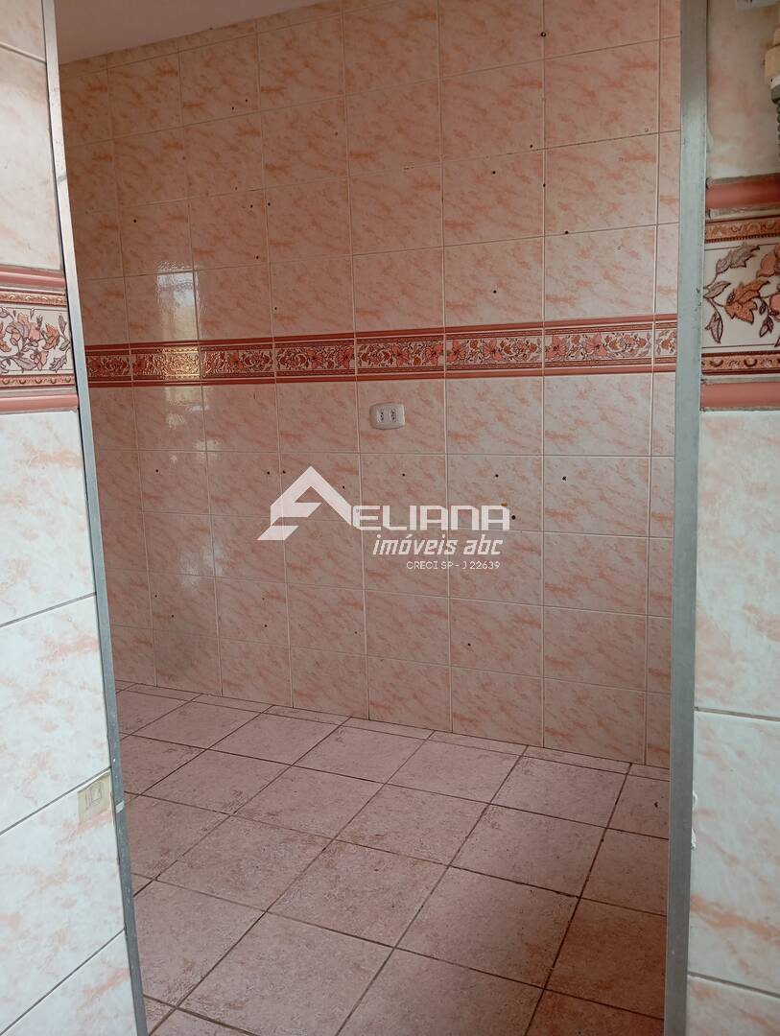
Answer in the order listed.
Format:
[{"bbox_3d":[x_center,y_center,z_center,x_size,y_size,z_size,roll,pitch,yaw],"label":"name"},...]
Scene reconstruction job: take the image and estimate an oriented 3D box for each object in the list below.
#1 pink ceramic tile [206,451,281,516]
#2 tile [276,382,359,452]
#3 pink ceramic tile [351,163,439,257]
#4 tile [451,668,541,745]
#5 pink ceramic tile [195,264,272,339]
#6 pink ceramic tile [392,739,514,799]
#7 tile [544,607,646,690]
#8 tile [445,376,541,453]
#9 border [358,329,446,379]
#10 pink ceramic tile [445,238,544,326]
[{"bbox_3d":[-0.556,-0.129,3.214,0.330,0.249,0.010,3,11,25],"label":"pink ceramic tile"},{"bbox_3d":[-0.260,-0.361,3.014,0.330,0.250,0.010,3,11,24],"label":"tile"},{"bbox_3d":[0.020,-1.011,2.767,0.329,0.248,0.010,3,11,25],"label":"pink ceramic tile"},{"bbox_3d":[0.372,0.656,2.916,0.329,0.245,0.010,3,11,25],"label":"tile"},{"bbox_3d":[-0.574,-0.790,3.079,0.330,0.250,0.010,3,11,24],"label":"pink ceramic tile"},{"bbox_3d":[0.215,0.824,2.730,0.338,0.010,0.338,3,11,25],"label":"pink ceramic tile"},{"bbox_3d":[0.667,0.422,2.734,0.330,0.248,0.010,3,11,25],"label":"tile"},{"bbox_3d":[0.346,-0.336,2.774,0.332,0.254,0.010,3,11,25],"label":"tile"},{"bbox_3d":[0.034,-0.552,2.846,0.330,0.165,0.012,3,11,25],"label":"border"},{"bbox_3d":[0.331,-0.748,2.683,0.331,0.251,0.010,3,11,25],"label":"pink ceramic tile"}]

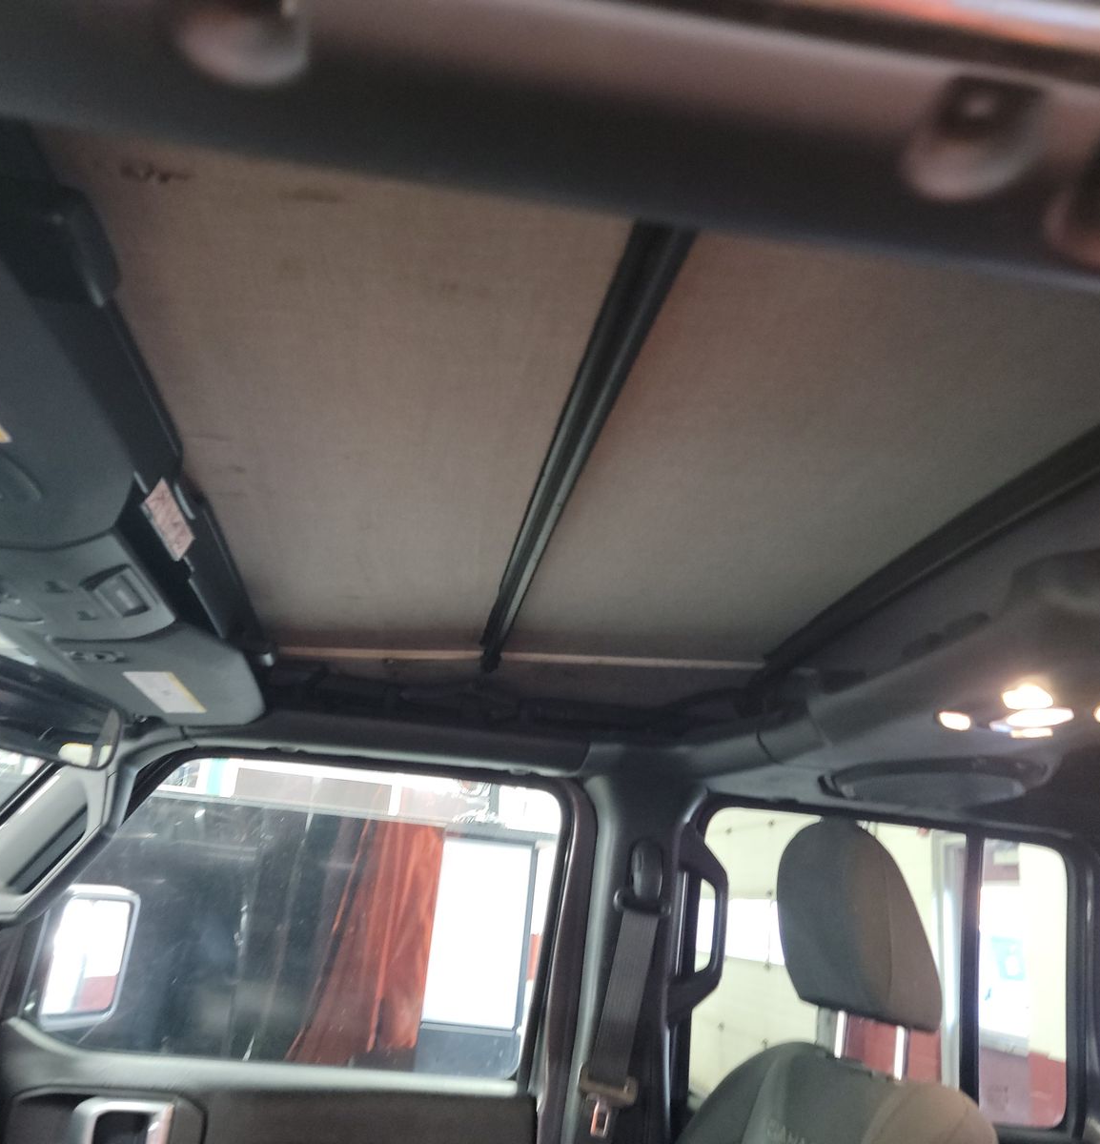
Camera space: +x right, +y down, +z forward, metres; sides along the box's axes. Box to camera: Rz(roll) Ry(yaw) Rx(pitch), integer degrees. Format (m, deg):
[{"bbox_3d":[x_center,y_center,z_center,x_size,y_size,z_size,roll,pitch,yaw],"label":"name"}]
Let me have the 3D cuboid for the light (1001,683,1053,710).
[{"bbox_3d":[0.361,0.094,0.800,0.023,0.016,0.042,8,-13,-6],"label":"light"}]

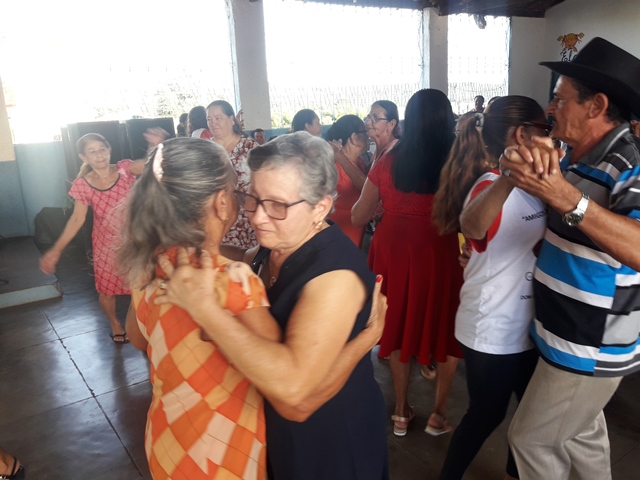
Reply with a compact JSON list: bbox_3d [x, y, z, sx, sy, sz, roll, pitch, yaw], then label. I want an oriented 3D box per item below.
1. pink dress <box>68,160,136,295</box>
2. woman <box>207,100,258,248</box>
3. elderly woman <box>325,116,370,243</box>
[{"bbox_3d":[-1.450,-0.080,3.570,0.460,0.980,0.270,-7,14,-17],"label":"pink dress"},{"bbox_3d":[-0.565,-0.125,3.550,0.500,1.610,0.380,1,14,18],"label":"woman"},{"bbox_3d":[0.185,-0.050,3.380,0.420,1.480,0.480,-10,15,-28],"label":"elderly woman"}]

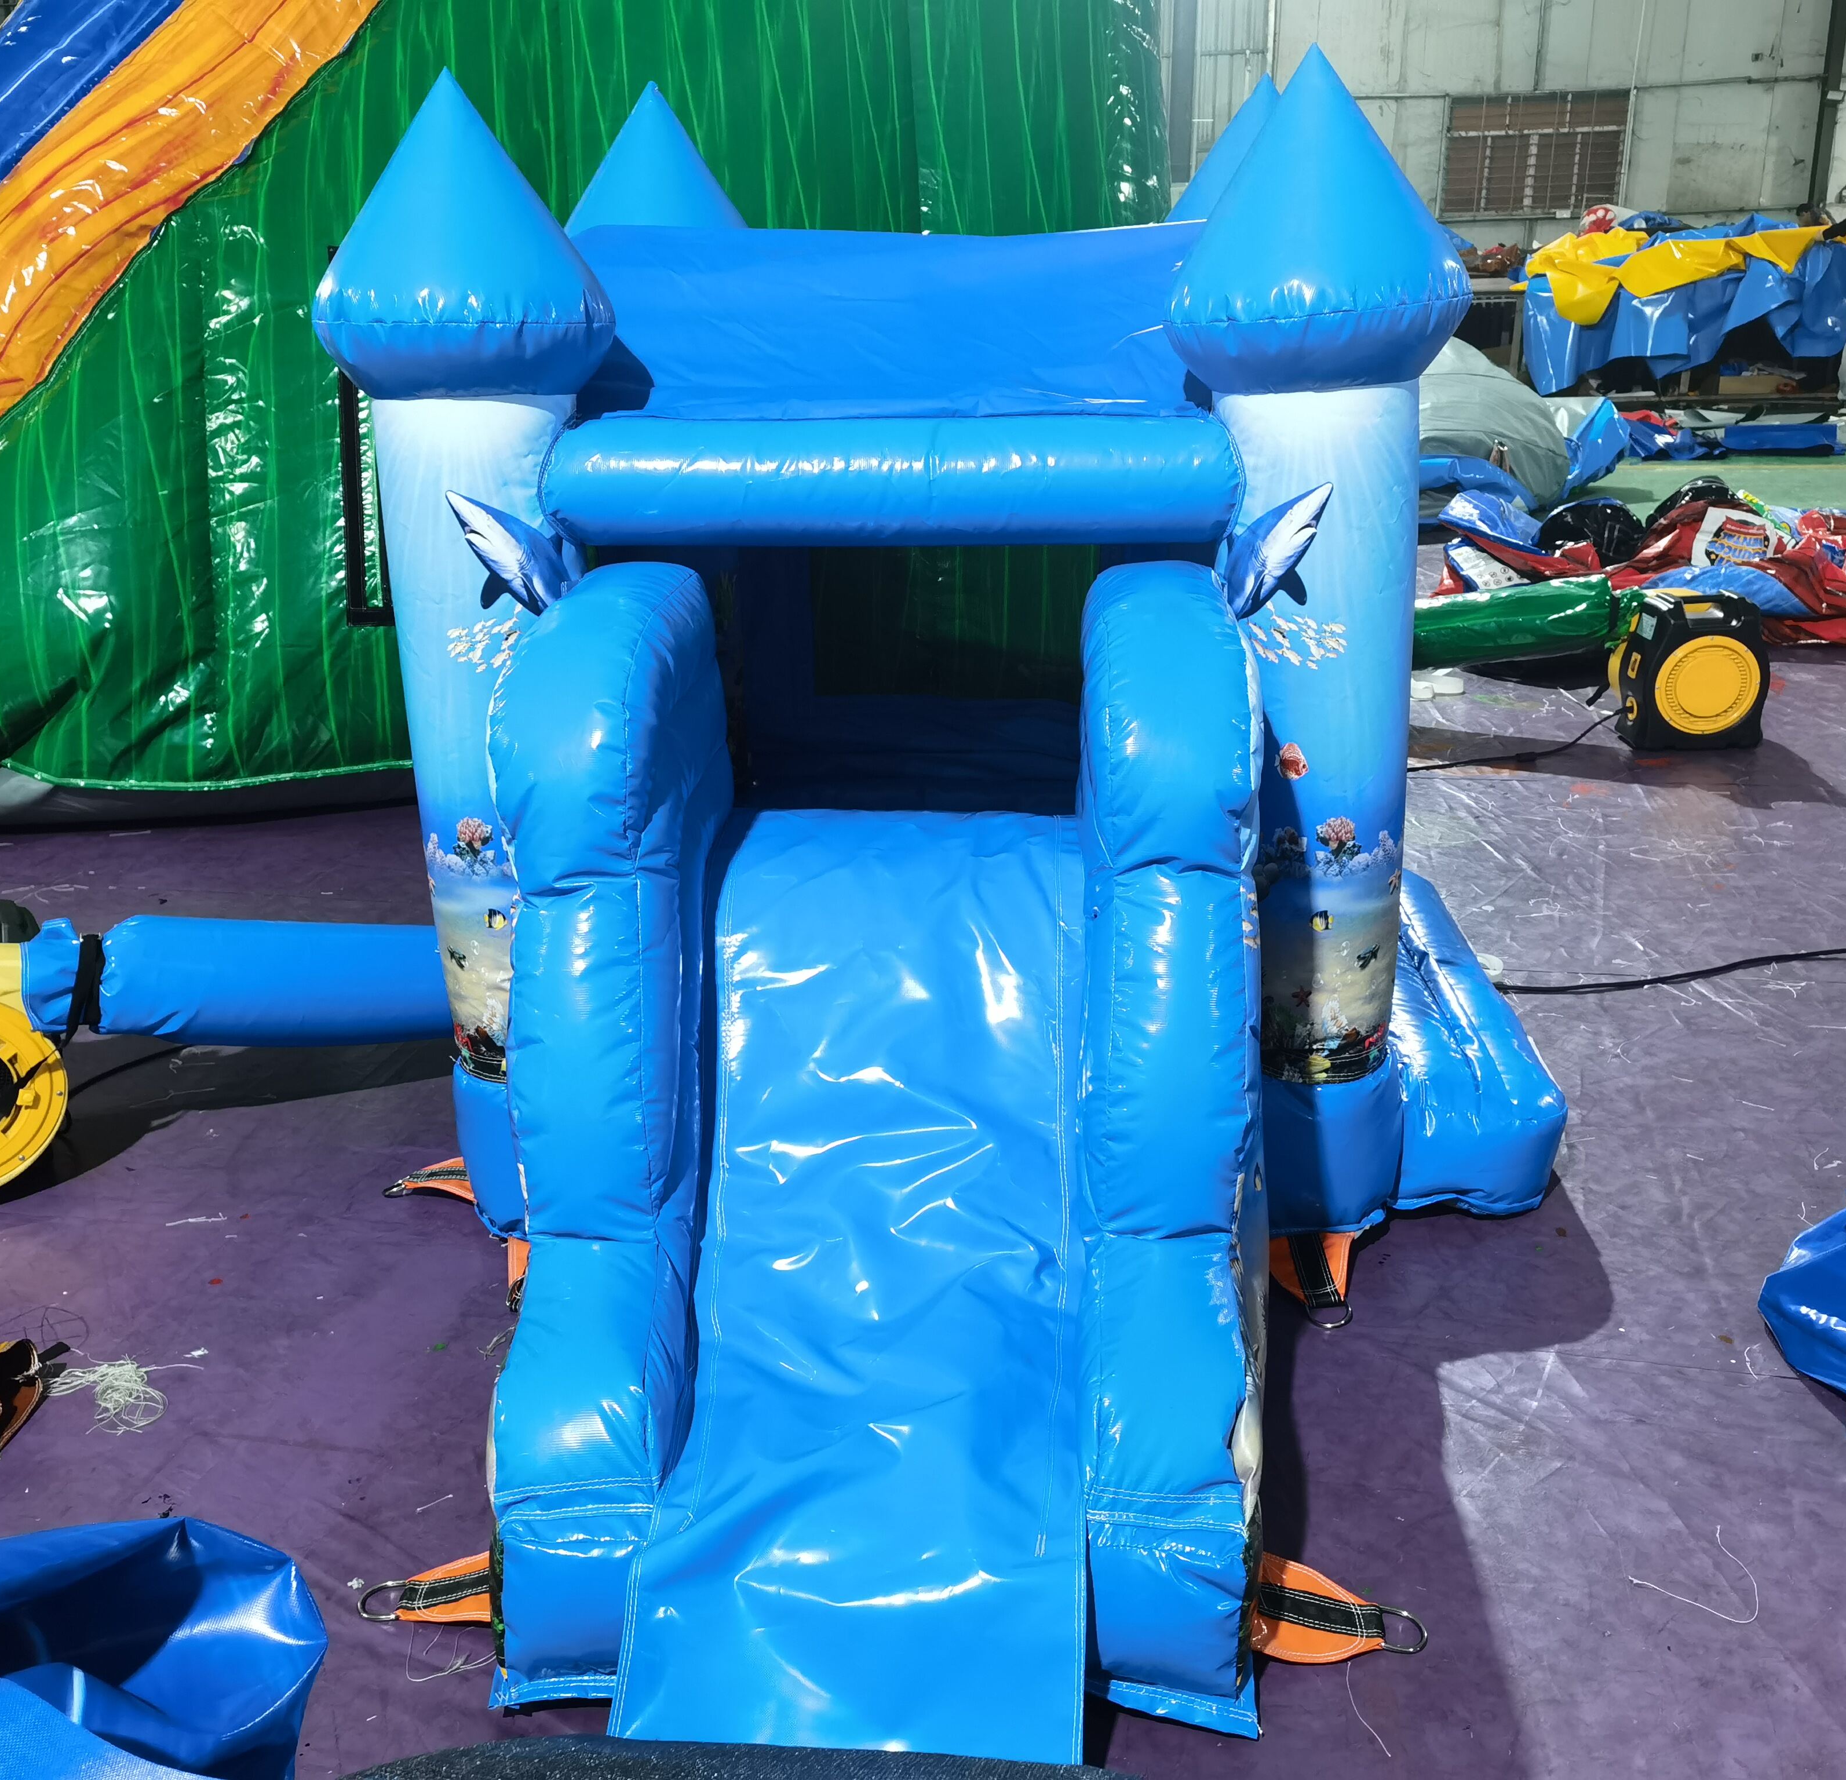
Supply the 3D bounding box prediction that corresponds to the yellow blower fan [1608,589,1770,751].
[{"bbox_3d":[1.928,-0.577,4.678,0.346,0.378,0.304,0,19,2],"label":"yellow blower fan"}]

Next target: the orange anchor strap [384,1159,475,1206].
[{"bbox_3d":[-0.653,0.379,2.471,0.142,0.047,0.105,-4,19,-8],"label":"orange anchor strap"}]

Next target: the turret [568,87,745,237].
[{"bbox_3d":[-0.395,-0.565,3.060,0.341,1.417,0.341,-1,19,3],"label":"turret"}]

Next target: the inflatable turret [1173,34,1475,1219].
[{"bbox_3d":[0.459,-0.254,2.205,0.341,1.375,0.341,-2,19,3],"label":"inflatable turret"}]

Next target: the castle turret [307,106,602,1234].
[{"bbox_3d":[-0.499,-0.241,2.227,0.341,1.365,0.341,-1,19,3],"label":"castle turret"}]

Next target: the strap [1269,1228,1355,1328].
[{"bbox_3d":[0.469,0.458,2.193,0.126,0.042,0.178,-1,18,0],"label":"strap"}]

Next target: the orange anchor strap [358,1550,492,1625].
[{"bbox_3d":[-0.454,0.631,1.715,0.147,0.042,0.110,-5,19,-11],"label":"orange anchor strap"}]

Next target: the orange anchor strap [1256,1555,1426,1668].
[{"bbox_3d":[0.372,0.633,1.670,0.163,0.042,0.131,5,19,17],"label":"orange anchor strap"}]

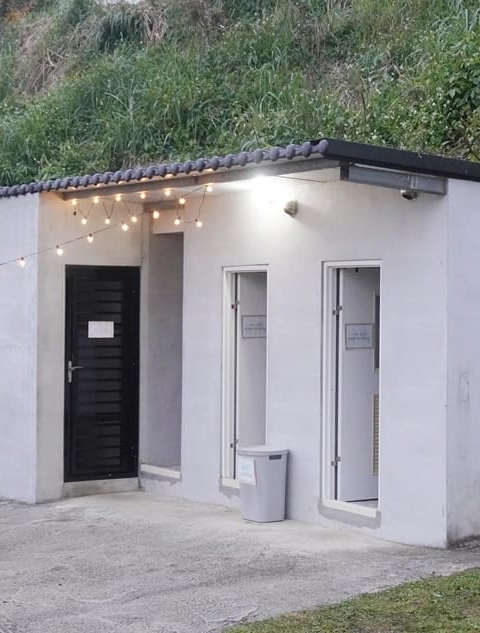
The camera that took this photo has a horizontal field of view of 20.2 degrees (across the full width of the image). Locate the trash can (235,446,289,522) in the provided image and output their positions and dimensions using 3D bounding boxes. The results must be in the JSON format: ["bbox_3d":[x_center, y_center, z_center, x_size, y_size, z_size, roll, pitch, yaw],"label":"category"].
[{"bbox_3d":[0.198,1.403,11.200,0.320,0.590,0.380,0,0,-33],"label":"trash can"}]

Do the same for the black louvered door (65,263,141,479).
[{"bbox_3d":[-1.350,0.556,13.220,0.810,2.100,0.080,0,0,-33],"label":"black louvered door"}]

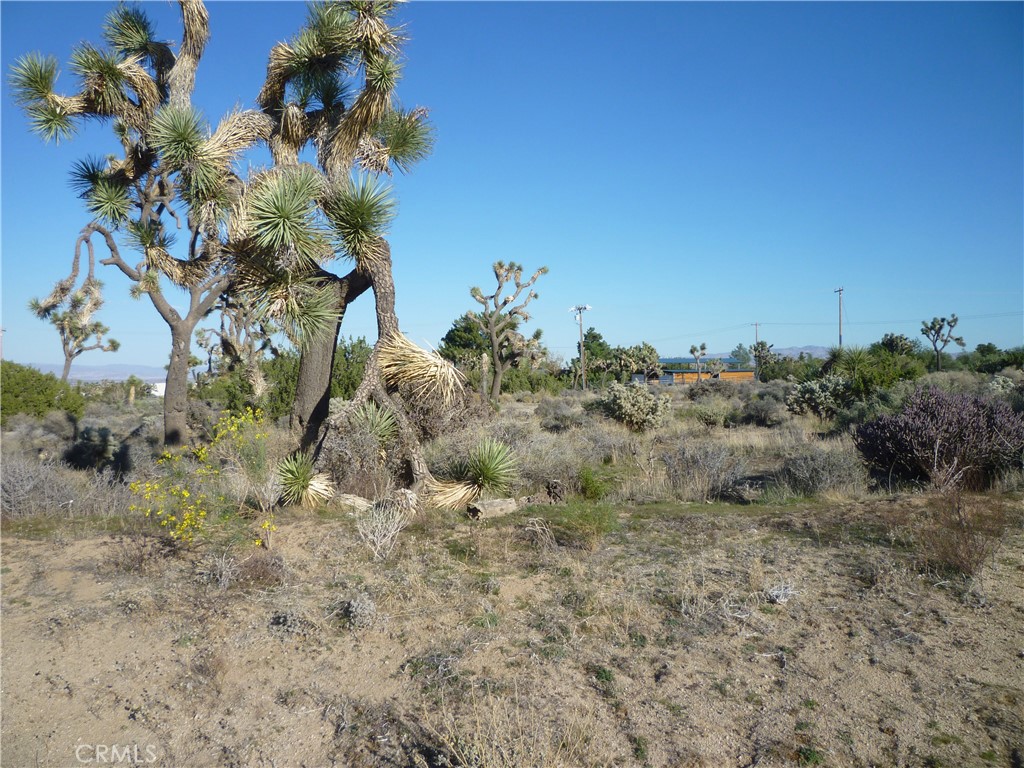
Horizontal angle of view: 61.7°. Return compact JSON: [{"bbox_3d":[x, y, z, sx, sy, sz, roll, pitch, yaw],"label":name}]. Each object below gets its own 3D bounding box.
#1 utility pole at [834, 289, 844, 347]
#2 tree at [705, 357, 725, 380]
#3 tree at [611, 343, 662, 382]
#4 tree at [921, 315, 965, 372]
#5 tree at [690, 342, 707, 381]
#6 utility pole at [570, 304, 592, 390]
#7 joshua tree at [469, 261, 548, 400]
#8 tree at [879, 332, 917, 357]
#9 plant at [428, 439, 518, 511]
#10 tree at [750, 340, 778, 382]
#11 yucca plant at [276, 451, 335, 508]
[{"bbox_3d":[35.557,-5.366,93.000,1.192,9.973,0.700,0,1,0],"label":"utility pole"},{"bbox_3d":[17.467,-1.164,74.000,1.725,2.070,1.600,0,1,0],"label":"tree"},{"bbox_3d":[10.884,-1.748,75.000,4.546,3.759,4.000,0,1,0],"label":"tree"},{"bbox_3d":[32.116,-2.909,64.000,3.282,4.551,3.000,0,1,0],"label":"tree"},{"bbox_3d":[16.087,-1.811,74.000,1.380,3.537,1.300,0,1,0],"label":"tree"},{"bbox_3d":[7.048,-3.701,87.000,2.231,8.721,0.600,0,1,0],"label":"utility pole"},{"bbox_3d":[-0.167,-2.533,41.000,3.823,6.739,4.000,0,1,0],"label":"joshua tree"},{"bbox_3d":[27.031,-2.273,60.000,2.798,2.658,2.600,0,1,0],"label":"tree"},{"bbox_3d":[-0.449,1.055,10.000,1.049,0.839,0.750,0,1,0],"label":"plant"},{"bbox_3d":[22.957,-1.955,78.000,2.546,4.000,2.400,0,1,0],"label":"tree"},{"bbox_3d":[-2.431,1.124,10.100,0.683,0.683,0.620,0,1,0],"label":"yucca plant"}]

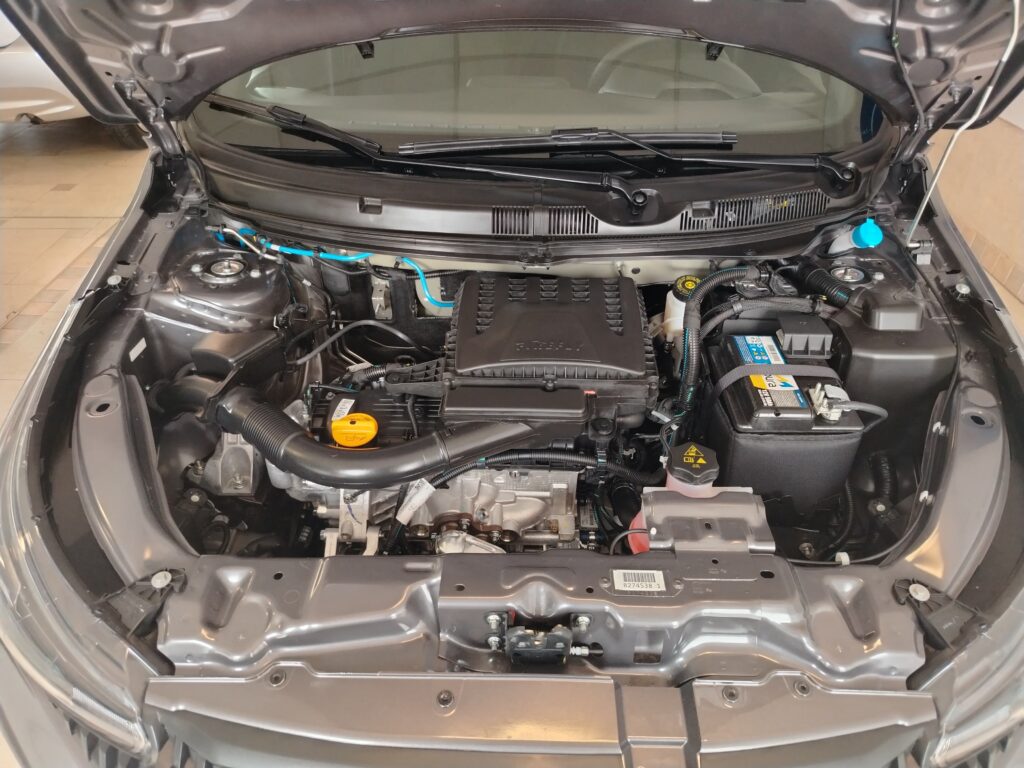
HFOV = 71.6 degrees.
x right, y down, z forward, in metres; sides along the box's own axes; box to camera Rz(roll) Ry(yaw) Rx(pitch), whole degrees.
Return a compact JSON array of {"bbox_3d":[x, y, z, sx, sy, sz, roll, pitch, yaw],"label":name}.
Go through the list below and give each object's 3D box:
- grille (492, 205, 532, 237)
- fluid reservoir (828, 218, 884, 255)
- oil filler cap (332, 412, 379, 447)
[{"bbox_3d":[-0.003,-0.281,1.220,0.068,0.015,0.062,1,69,1],"label":"grille"},{"bbox_3d":[0.584,-0.244,1.221,0.085,0.075,0.060,1,37,1],"label":"fluid reservoir"},{"bbox_3d":[-0.219,0.065,0.985,0.063,0.027,0.063,0,36,0],"label":"oil filler cap"}]

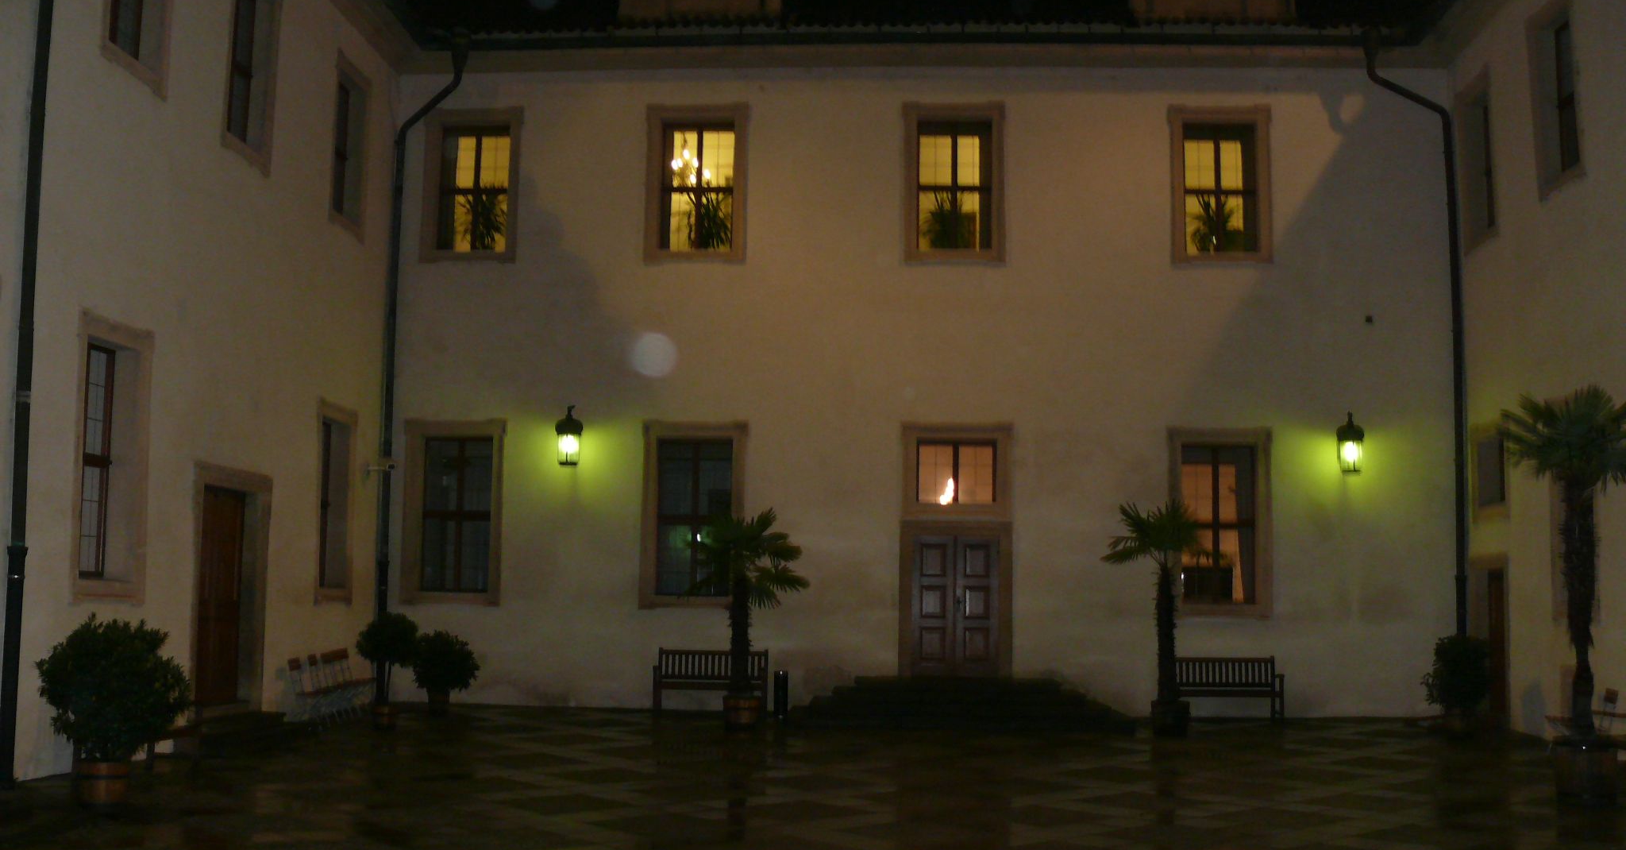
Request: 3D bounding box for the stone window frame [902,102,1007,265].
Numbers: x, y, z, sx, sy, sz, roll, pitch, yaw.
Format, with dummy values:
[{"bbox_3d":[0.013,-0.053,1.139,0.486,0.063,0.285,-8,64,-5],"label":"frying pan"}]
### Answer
[{"bbox_3d":[2.030,-3.453,23.627,1.460,2.348,0.250,0,-6,3],"label":"stone window frame"}]

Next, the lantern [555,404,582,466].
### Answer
[{"bbox_3d":[-3.770,0.172,25.523,0.427,0.950,0.550,0,-6,3],"label":"lantern"}]

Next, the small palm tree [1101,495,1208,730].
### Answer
[{"bbox_3d":[4.343,2.436,20.743,1.380,2.978,1.380,0,-6,3],"label":"small palm tree"}]

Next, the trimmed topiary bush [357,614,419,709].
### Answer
[{"bbox_3d":[-5.151,2.829,19.900,0.766,1.142,0.766,0,-6,3],"label":"trimmed topiary bush"}]

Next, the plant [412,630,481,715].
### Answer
[{"bbox_3d":[-4.745,3.202,21.251,0.870,1.108,0.870,0,-6,3],"label":"plant"}]

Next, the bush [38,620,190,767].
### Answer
[{"bbox_3d":[-5.144,1.944,12.093,1.131,1.075,1.103,0,-6,3],"label":"bush"}]

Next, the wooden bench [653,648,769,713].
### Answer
[{"bbox_3d":[-1.495,3.726,23.955,1.622,0.910,0.600,0,-6,3],"label":"wooden bench"}]

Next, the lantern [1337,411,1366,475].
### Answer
[{"bbox_3d":[7.702,0.249,23.538,0.395,0.905,0.500,0,-6,3],"label":"lantern"}]

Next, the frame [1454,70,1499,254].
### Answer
[{"bbox_3d":[9.051,-3.541,22.212,0.250,2.351,1.379,0,-6,4],"label":"frame"}]

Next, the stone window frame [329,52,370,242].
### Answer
[{"bbox_3d":[-6.514,-3.839,22.946,0.250,2.384,1.396,0,-6,2],"label":"stone window frame"}]

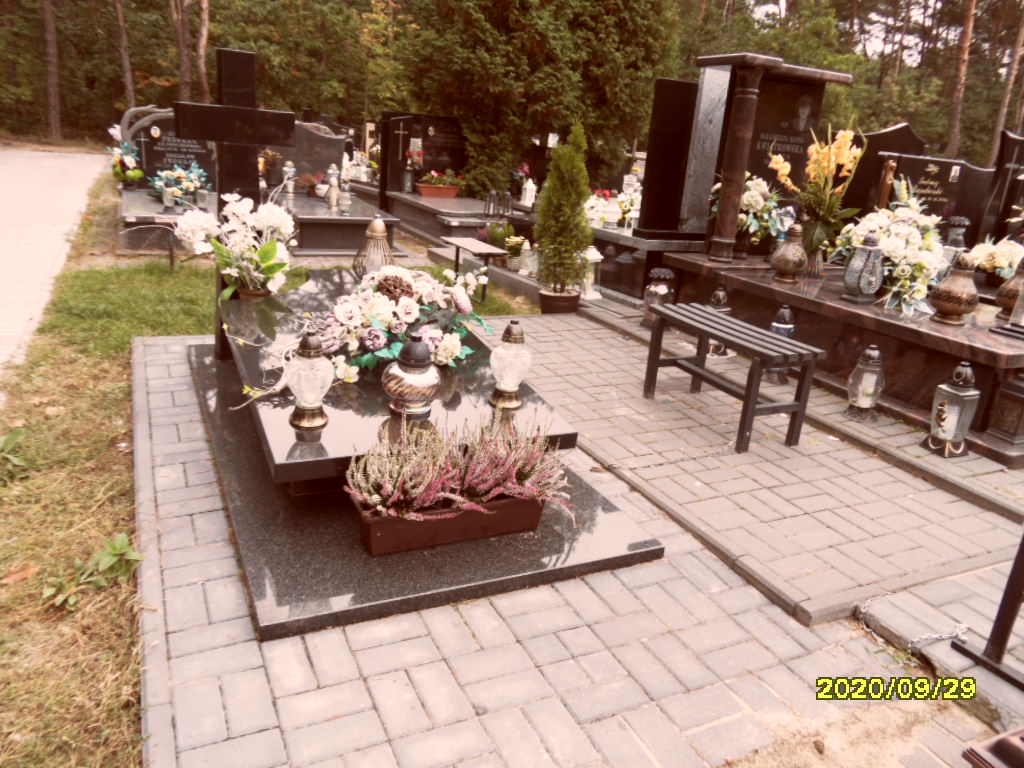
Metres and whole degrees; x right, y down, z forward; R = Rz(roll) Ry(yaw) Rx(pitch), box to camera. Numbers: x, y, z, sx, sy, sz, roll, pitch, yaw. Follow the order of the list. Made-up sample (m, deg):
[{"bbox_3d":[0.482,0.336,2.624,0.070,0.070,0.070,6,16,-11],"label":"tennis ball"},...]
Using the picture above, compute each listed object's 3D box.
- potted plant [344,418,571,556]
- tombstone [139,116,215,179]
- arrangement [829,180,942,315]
[{"bbox_3d":[-0.177,0.315,2.270,0.660,0.300,0.270,-4,19,-27],"label":"potted plant"},{"bbox_3d":[-3.558,-2.488,7.597,0.800,0.750,0.120,-3,21,-27],"label":"tombstone"},{"bbox_3d":[2.332,-0.858,4.397,0.540,0.670,0.500,-3,21,-27],"label":"arrangement"}]

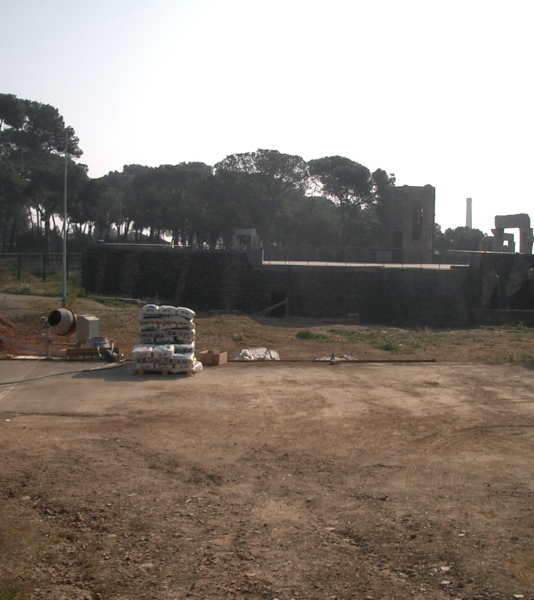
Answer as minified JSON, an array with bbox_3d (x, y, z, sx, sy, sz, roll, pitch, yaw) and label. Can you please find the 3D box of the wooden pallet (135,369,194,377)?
[{"bbox_3d":[-2.292,1.602,18.411,1.200,0.145,1.000,1,3,-3],"label":"wooden pallet"}]

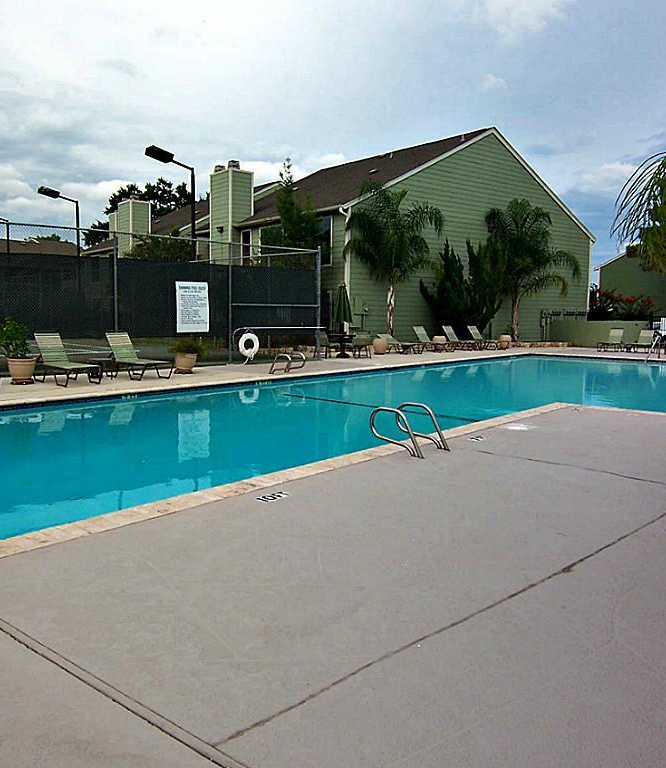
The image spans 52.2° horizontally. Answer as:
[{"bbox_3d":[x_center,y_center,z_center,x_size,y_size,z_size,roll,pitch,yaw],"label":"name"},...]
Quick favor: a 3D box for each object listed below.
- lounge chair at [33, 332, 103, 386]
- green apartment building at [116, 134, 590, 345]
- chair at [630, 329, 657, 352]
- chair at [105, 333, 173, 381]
[{"bbox_3d":[-5.327,-0.509,13.568,1.658,0.947,0.683,7,9,43],"label":"lounge chair"},{"bbox_3d":[0.105,-8.579,44.607,19.600,10.700,26.000,-4,8,-38],"label":"green apartment building"},{"bbox_3d":[12.635,-1.736,27.731,0.683,0.915,1.697,6,8,35],"label":"chair"},{"bbox_3d":[-4.274,-0.624,14.814,1.672,0.936,0.683,7,9,42],"label":"chair"}]

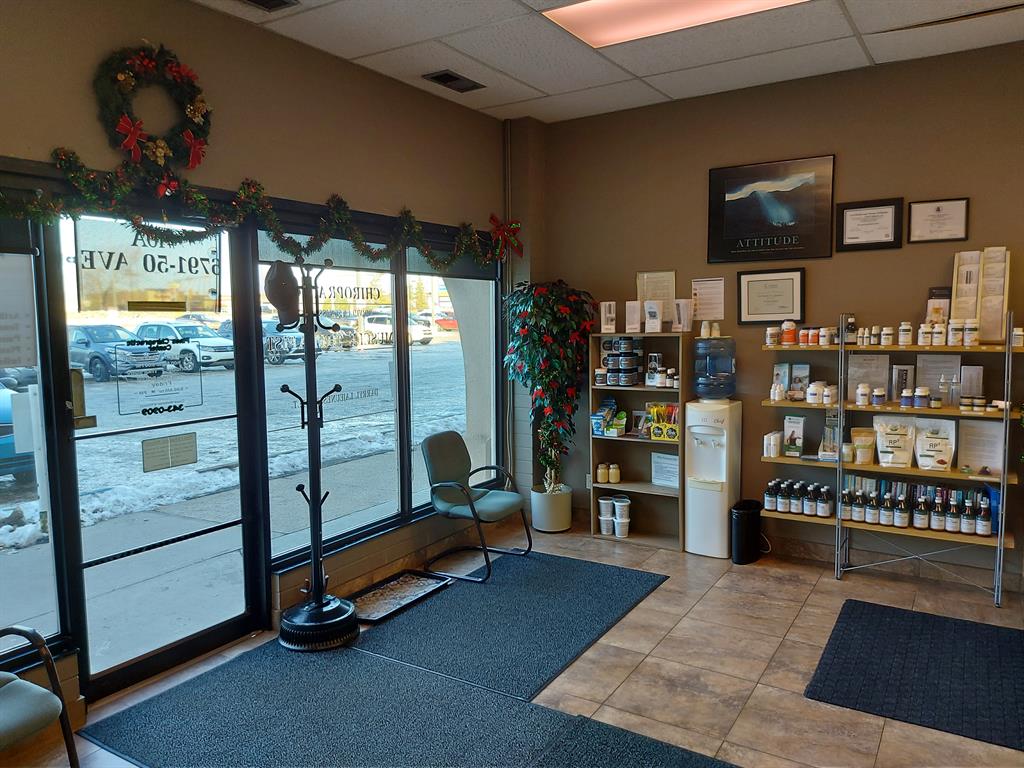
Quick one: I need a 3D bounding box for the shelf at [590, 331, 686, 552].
[{"bbox_3d":[0.942,0.390,5.068,0.690,1.480,0.270,3,7,33],"label":"shelf"}]

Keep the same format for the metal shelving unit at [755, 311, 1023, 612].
[{"bbox_3d":[2.216,0.391,4.264,1.345,1.620,0.260,2,7,33],"label":"metal shelving unit"}]

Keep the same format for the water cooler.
[{"bbox_3d":[1.365,0.421,4.802,0.305,1.460,0.310,3,7,33],"label":"water cooler"}]

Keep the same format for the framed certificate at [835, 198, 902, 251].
[{"bbox_3d":[2.151,-0.953,4.277,0.356,0.290,0.025,2,7,33],"label":"framed certificate"}]

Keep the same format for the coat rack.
[{"bbox_3d":[-1.034,0.347,3.681,0.430,1.965,0.430,2,7,33],"label":"coat rack"}]

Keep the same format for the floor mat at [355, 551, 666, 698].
[{"bbox_3d":[0.058,1.244,3.971,1.110,0.010,1.680,3,7,33],"label":"floor mat"}]

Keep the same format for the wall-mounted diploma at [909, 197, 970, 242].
[{"bbox_3d":[2.454,-0.939,4.090,0.298,0.237,0.020,3,7,33],"label":"wall-mounted diploma"}]

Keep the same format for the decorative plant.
[{"bbox_3d":[0.281,0.020,5.316,0.680,1.600,0.600,2,7,33],"label":"decorative plant"}]

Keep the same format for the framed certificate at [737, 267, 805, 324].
[{"bbox_3d":[1.685,-0.566,4.627,0.422,0.346,0.025,2,7,33],"label":"framed certificate"}]

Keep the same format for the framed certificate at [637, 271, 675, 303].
[{"bbox_3d":[1.027,-0.618,5.057,0.282,0.361,0.018,2,7,33],"label":"framed certificate"}]

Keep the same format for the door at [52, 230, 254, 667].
[{"bbox_3d":[-1.598,0.272,3.289,0.060,2.070,0.880,3,7,33],"label":"door"}]

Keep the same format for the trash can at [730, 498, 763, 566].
[{"bbox_3d":[1.566,0.991,4.737,0.190,0.360,0.250,2,7,33],"label":"trash can"}]

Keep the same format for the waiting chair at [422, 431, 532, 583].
[{"bbox_3d":[-0.217,0.768,4.604,0.600,0.840,0.560,2,6,26],"label":"waiting chair"}]

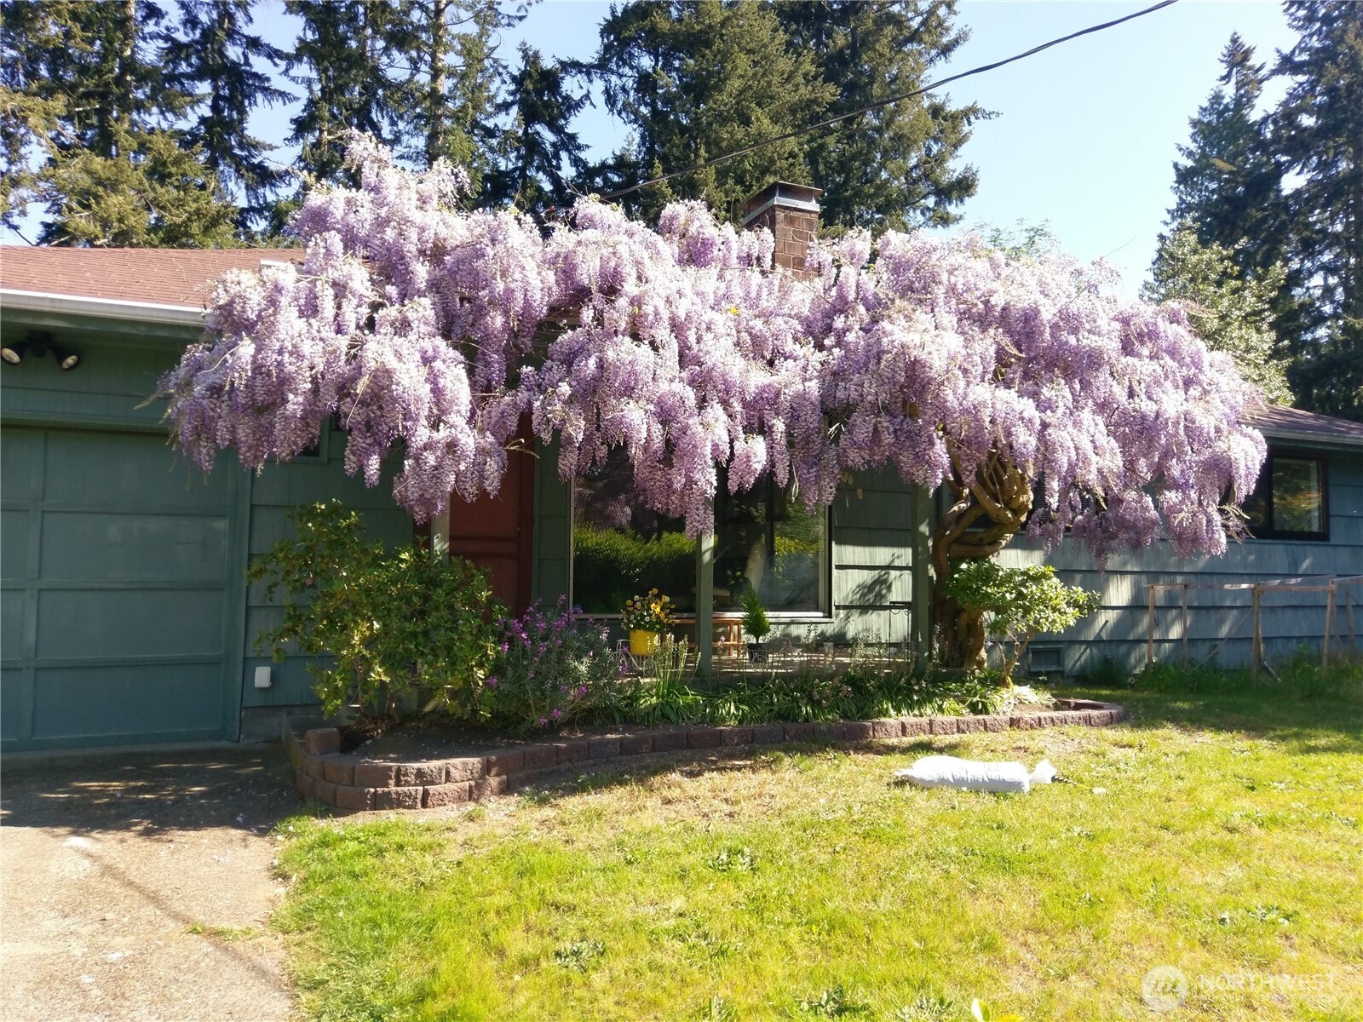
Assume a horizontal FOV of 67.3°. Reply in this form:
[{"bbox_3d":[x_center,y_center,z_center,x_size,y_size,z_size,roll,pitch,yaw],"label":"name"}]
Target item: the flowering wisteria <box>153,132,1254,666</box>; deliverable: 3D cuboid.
[{"bbox_3d":[0.827,-0.427,7.141,7.800,3.400,2.300,2,-4,-24],"label":"flowering wisteria"}]

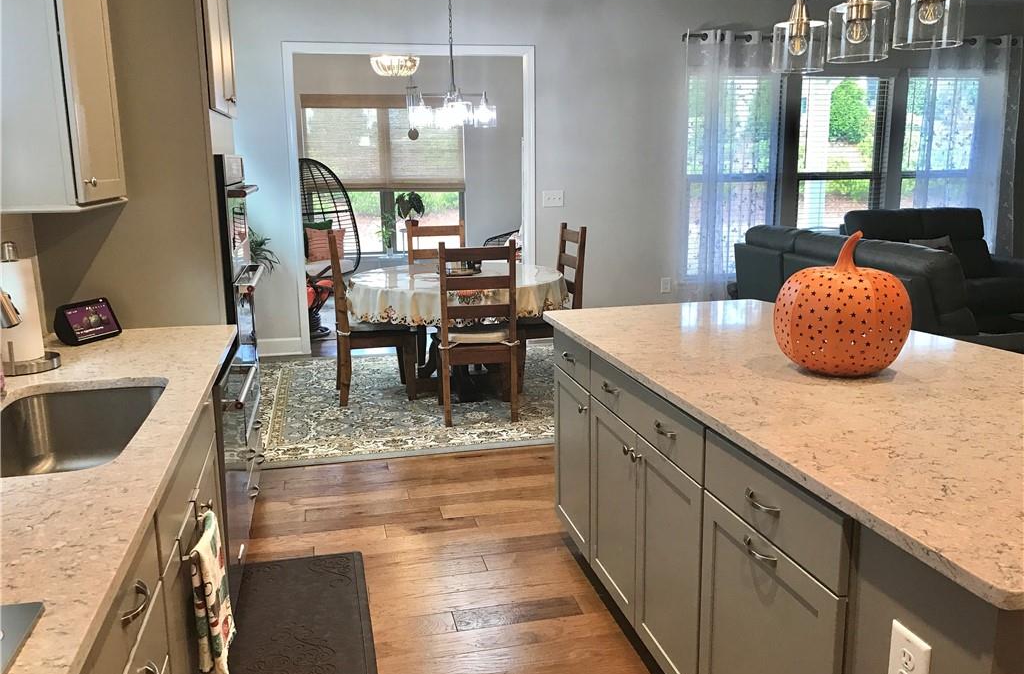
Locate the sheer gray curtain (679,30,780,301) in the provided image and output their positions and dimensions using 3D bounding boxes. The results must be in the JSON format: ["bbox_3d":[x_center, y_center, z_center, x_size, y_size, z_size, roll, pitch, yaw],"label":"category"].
[{"bbox_3d":[1.835,-1.322,7.037,0.851,2.435,0.119,-3,12,-13],"label":"sheer gray curtain"}]

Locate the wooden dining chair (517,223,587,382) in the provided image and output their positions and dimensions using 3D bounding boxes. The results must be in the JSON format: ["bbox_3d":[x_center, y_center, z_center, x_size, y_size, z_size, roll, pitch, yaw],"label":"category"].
[{"bbox_3d":[0.200,-0.206,5.530,0.505,1.049,0.450,-4,12,-15],"label":"wooden dining chair"}]

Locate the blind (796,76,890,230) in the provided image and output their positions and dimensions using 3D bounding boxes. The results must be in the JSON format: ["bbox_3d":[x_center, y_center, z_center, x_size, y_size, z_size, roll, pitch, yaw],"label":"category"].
[{"bbox_3d":[2.942,-1.449,7.417,0.921,1.683,0.059,-3,12,-13],"label":"blind"}]

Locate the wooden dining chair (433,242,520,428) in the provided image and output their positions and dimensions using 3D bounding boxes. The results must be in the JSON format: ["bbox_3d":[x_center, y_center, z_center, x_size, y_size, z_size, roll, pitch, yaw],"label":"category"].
[{"bbox_3d":[-0.207,-0.059,4.834,0.450,1.049,0.505,-2,12,-8],"label":"wooden dining chair"}]

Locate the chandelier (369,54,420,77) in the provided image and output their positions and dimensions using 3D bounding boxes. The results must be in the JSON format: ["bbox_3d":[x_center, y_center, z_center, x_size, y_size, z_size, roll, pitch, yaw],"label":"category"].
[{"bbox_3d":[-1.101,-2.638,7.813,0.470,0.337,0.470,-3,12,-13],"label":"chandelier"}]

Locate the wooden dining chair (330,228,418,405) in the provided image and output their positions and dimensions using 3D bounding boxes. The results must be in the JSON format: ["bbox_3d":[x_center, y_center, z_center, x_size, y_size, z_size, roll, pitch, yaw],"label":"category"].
[{"bbox_3d":[-0.884,-0.138,5.267,0.505,1.049,0.450,-4,12,-15],"label":"wooden dining chair"}]

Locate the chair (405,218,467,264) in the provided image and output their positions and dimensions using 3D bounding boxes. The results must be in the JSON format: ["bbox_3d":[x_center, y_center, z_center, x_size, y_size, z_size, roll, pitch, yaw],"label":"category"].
[{"bbox_3d":[-0.513,-0.304,6.061,0.450,1.049,0.505,-3,12,-12],"label":"chair"}]

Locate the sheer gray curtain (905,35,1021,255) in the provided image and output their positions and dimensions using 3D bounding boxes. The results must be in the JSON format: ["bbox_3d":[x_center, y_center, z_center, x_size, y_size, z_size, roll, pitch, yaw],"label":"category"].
[{"bbox_3d":[4.150,-1.458,7.554,1.089,2.435,0.119,-3,12,-13],"label":"sheer gray curtain"}]

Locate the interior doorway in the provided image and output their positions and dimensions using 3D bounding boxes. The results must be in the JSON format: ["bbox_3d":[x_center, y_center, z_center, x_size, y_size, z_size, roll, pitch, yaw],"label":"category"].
[{"bbox_3d":[-0.765,-1.095,6.636,1.930,2.376,0.148,-3,12,-13],"label":"interior doorway"}]

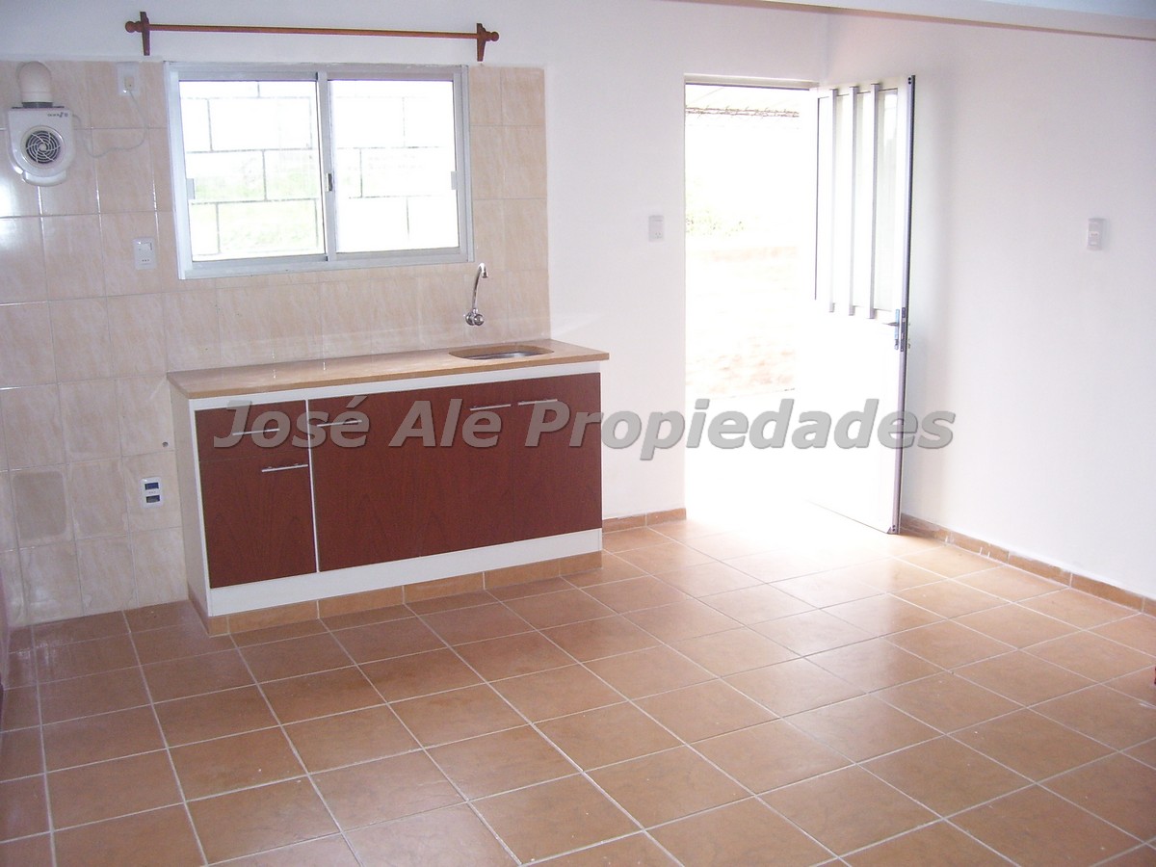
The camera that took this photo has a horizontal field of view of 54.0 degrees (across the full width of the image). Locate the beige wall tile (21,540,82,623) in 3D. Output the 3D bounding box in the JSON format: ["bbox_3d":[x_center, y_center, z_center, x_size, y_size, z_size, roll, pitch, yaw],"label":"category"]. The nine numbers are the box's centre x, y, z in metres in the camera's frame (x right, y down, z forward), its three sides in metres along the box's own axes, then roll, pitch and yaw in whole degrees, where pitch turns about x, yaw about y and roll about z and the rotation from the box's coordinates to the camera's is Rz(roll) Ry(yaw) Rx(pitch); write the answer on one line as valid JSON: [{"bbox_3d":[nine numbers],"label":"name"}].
[{"bbox_3d":[-1.961,0.561,4.236,0.200,0.300,0.010,-7,13,-26],"label":"beige wall tile"}]

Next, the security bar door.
[{"bbox_3d":[1.258,-0.591,5.255,0.070,2.000,0.750,-6,13,-23],"label":"security bar door"}]

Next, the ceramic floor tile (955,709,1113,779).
[{"bbox_3d":[1.252,0.862,3.135,0.328,0.010,0.328,-7,13,-26],"label":"ceramic floor tile"}]

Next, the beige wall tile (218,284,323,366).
[{"bbox_3d":[-1.190,-0.423,4.431,0.406,0.298,0.010,-7,13,-27],"label":"beige wall tile"}]

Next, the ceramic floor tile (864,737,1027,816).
[{"bbox_3d":[0.977,0.910,3.019,0.330,0.010,0.330,-7,13,-26],"label":"ceramic floor tile"}]

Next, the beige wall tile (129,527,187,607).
[{"bbox_3d":[-1.621,0.523,4.403,0.200,0.300,0.010,-7,13,-26],"label":"beige wall tile"}]

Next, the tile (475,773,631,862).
[{"bbox_3d":[-0.059,0.972,2.870,0.331,0.010,0.331,-7,13,-26],"label":"tile"}]

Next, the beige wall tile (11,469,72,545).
[{"bbox_3d":[-1.966,0.270,4.170,0.200,0.300,0.008,-7,13,-26],"label":"beige wall tile"}]

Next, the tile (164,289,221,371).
[{"bbox_3d":[-1.449,-0.385,4.280,0.200,0.300,0.010,-7,13,-25],"label":"tile"}]

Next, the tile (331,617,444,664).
[{"bbox_3d":[-0.667,0.737,4.025,0.330,0.009,0.330,-7,13,-26],"label":"tile"}]

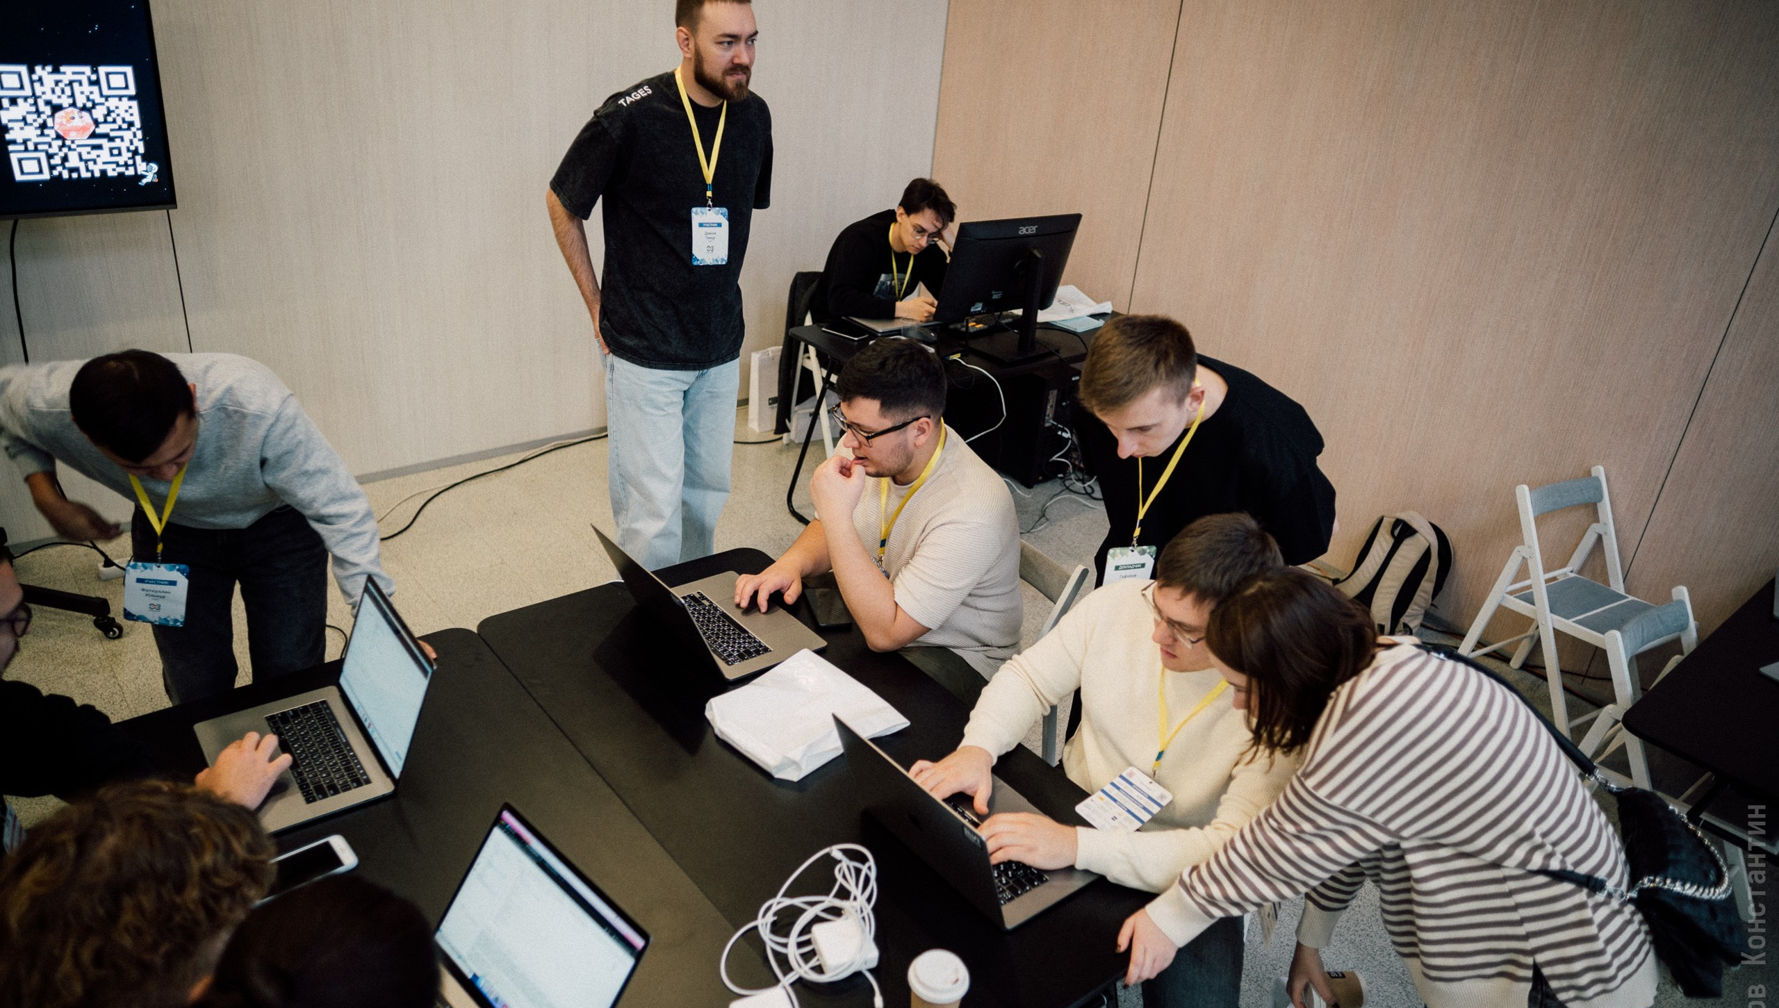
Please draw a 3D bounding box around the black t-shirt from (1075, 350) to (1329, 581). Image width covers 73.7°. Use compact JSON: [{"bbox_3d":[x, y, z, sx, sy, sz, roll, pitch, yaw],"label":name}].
[{"bbox_3d":[0.691,-0.059,2.565,0.510,0.600,0.460,22,30,30],"label":"black t-shirt"}]

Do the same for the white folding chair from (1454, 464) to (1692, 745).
[{"bbox_3d":[2.135,0.343,3.598,0.435,0.780,0.480,-12,31,-32],"label":"white folding chair"}]

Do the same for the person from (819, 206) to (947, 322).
[{"bbox_3d":[-0.022,-0.696,4.791,0.520,1.210,0.640,-14,32,-34],"label":"person"}]

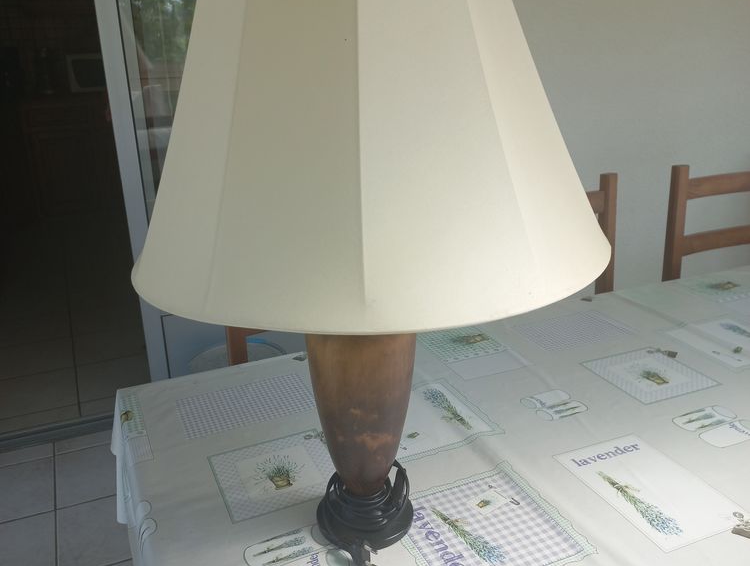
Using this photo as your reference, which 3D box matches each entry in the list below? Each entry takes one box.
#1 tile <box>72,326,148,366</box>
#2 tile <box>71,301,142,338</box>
[{"bbox_3d":[-1.107,0.266,3.087,0.333,0.010,0.333,-10,21,-21],"label":"tile"},{"bbox_3d":[-1.242,0.168,3.373,0.333,0.010,0.333,-10,21,-21],"label":"tile"}]

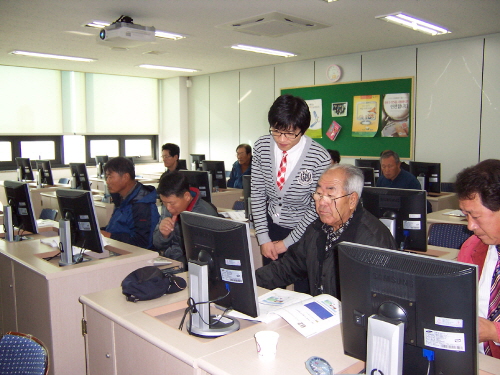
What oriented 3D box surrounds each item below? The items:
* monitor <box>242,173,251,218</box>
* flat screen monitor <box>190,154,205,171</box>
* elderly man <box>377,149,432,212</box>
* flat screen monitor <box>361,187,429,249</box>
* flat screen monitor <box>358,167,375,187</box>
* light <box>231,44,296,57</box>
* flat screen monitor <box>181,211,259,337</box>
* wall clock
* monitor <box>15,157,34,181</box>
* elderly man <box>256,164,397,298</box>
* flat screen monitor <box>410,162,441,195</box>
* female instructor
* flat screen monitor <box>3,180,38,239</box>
[{"bbox_3d":[0.104,0.088,3.660,0.375,0.390,0.200,6,8,44],"label":"monitor"},{"bbox_3d":[-0.944,-0.390,8.458,0.370,0.385,0.180,5,8,44],"label":"flat screen monitor"},{"bbox_3d":[1.320,0.268,4.478,0.750,1.230,0.500,-6,9,-43],"label":"elderly man"},{"bbox_3d":[0.768,0.197,2.561,0.370,0.390,0.200,6,9,43],"label":"flat screen monitor"},{"bbox_3d":[0.972,0.017,4.474,0.180,0.385,0.370,-6,8,-44],"label":"flat screen monitor"},{"bbox_3d":[0.215,-1.997,7.018,1.250,0.080,0.300,-6,9,-43],"label":"light"},{"bbox_3d":[-0.111,0.289,1.673,0.200,0.390,0.370,-6,9,-43],"label":"flat screen monitor"},{"bbox_3d":[1.305,-1.785,7.458,0.045,0.275,0.275,-6,9,-43],"label":"wall clock"},{"bbox_3d":[-3.454,-0.250,7.221,0.370,0.385,0.180,5,8,39],"label":"monitor"},{"bbox_3d":[0.302,0.540,1.966,0.760,1.270,0.570,-6,8,-43],"label":"elderly man"},{"bbox_3d":[2.028,-0.100,5.500,0.375,0.390,0.200,6,8,44],"label":"flat screen monitor"},{"bbox_3d":[0.197,0.344,2.308,0.460,1.545,0.430,5,8,35],"label":"female instructor"},{"bbox_3d":[-1.460,0.156,3.047,0.370,0.390,0.200,6,9,42],"label":"flat screen monitor"}]

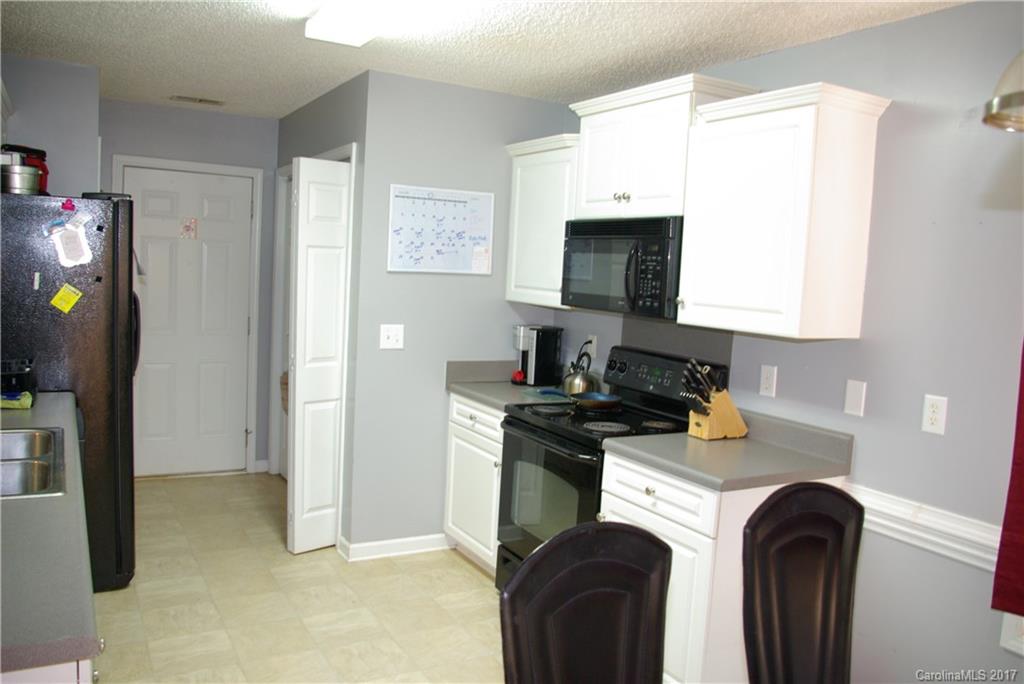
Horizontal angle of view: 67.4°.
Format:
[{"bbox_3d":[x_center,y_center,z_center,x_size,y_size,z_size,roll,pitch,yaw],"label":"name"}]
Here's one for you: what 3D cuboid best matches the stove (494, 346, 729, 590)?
[{"bbox_3d":[0.407,0.655,3.502,0.670,1.190,0.765,0,6,-31],"label":"stove"}]

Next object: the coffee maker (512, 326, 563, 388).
[{"bbox_3d":[0.146,0.083,4.315,0.245,0.320,0.160,0,6,-31],"label":"coffee maker"}]

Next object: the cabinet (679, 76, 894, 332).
[{"bbox_3d":[0.973,-0.455,2.868,0.363,0.830,0.632,0,6,-31],"label":"cabinet"}]

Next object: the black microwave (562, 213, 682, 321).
[{"bbox_3d":[0.593,-0.335,3.479,0.395,0.401,0.753,0,6,-31],"label":"black microwave"}]

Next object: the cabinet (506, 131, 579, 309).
[{"bbox_3d":[0.270,-0.611,4.061,0.362,0.845,0.612,0,6,-31],"label":"cabinet"}]

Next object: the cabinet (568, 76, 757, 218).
[{"bbox_3d":[0.632,-0.812,3.443,0.366,0.539,0.838,0,6,-31],"label":"cabinet"}]

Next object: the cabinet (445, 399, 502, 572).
[{"bbox_3d":[0.077,0.739,4.119,0.631,0.873,0.607,0,6,-31],"label":"cabinet"}]

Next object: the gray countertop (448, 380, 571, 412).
[{"bbox_3d":[0.094,0.285,4.072,0.651,0.042,0.607,0,6,-31],"label":"gray countertop"}]

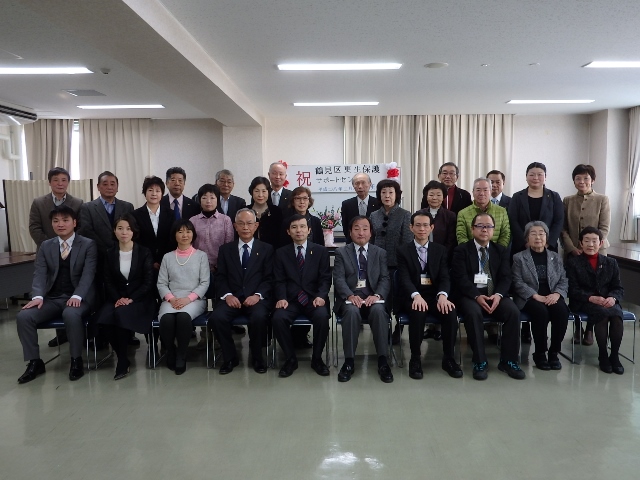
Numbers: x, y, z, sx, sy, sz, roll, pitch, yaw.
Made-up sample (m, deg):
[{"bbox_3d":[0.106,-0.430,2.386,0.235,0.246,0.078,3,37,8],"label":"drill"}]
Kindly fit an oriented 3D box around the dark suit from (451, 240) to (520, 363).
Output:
[{"bbox_3d":[1.362,0.482,4.225,0.492,0.949,0.660,0,6,2],"label":"dark suit"}]

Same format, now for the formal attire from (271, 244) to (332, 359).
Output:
[{"bbox_3d":[-0.155,0.489,4.243,0.500,0.950,0.640,0,6,1],"label":"formal attire"}]

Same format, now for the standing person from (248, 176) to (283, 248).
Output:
[{"bbox_3d":[-0.530,0.192,4.871,0.417,1.610,0.310,-1,6,0],"label":"standing person"}]

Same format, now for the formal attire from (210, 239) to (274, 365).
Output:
[{"bbox_3d":[-0.653,0.488,4.207,0.520,0.980,0.620,-1,6,-2],"label":"formal attire"}]

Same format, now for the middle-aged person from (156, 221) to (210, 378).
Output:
[{"bbox_3d":[-1.147,0.442,4.269,0.447,1.251,0.640,-1,6,-2],"label":"middle-aged person"}]

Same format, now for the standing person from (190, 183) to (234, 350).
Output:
[{"bbox_3d":[-1.033,0.231,4.783,0.460,1.540,0.330,-1,6,-4],"label":"standing person"}]

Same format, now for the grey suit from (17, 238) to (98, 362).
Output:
[{"bbox_3d":[-2.162,0.470,4.210,0.526,1.028,0.680,-1,6,-2],"label":"grey suit"}]

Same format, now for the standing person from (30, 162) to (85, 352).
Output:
[{"bbox_3d":[-2.523,0.158,4.838,0.540,1.700,0.340,-2,6,-14],"label":"standing person"}]

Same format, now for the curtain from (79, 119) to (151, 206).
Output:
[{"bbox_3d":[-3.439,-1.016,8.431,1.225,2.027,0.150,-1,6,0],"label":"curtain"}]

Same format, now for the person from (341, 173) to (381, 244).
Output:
[{"bbox_3d":[0.444,0.115,5.282,0.480,1.645,0.320,0,6,4],"label":"person"}]

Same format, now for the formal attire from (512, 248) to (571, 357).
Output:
[{"bbox_3d":[1.869,0.502,4.308,0.448,0.860,0.580,0,6,7],"label":"formal attire"}]

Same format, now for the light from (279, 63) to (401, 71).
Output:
[{"bbox_3d":[0.200,-1.719,4.974,1.230,0.050,0.200,0,6,1],"label":"light"}]

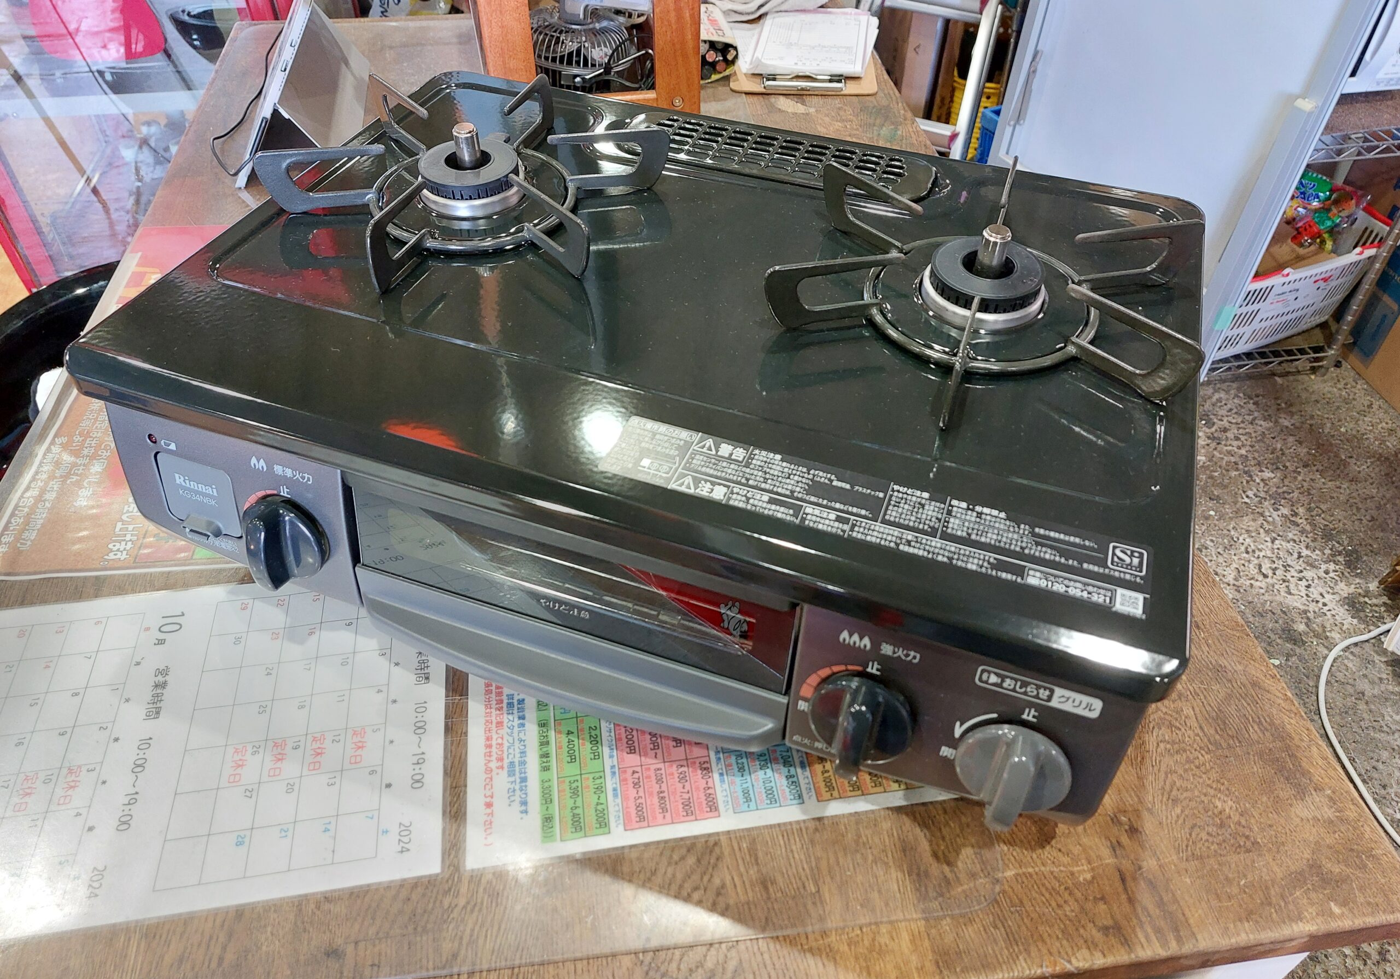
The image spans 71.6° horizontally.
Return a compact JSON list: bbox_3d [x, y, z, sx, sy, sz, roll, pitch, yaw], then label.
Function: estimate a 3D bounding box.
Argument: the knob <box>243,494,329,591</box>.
[{"bbox_3d":[-0.230,0.030,0.528,0.047,0.047,0.023,15,33,14],"label":"knob"}]

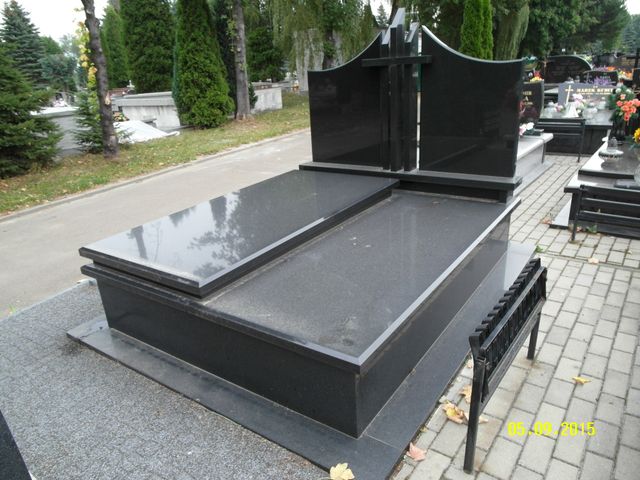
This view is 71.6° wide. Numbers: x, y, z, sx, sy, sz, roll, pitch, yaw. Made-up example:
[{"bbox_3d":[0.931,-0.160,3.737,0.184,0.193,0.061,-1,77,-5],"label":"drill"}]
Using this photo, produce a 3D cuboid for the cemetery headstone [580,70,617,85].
[{"bbox_3d":[6.982,-3.968,10.998,0.761,0.410,0.097,11,24,34],"label":"cemetery headstone"}]

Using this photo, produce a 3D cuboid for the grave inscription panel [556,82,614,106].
[{"bbox_3d":[5.131,-2.789,8.524,0.972,0.431,0.097,11,24,34],"label":"grave inscription panel"}]

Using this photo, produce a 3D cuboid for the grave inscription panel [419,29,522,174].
[{"bbox_3d":[1.099,-1.013,3.264,0.719,1.060,0.082,11,24,34],"label":"grave inscription panel"}]

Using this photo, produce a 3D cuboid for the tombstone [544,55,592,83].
[{"bbox_3d":[7.649,-5.249,13.617,1.275,0.759,0.097,11,24,34],"label":"tombstone"}]

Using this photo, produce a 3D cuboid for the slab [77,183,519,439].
[{"bbox_3d":[0.068,0.056,3.006,1.873,0.533,2.375,11,24,34],"label":"slab"}]

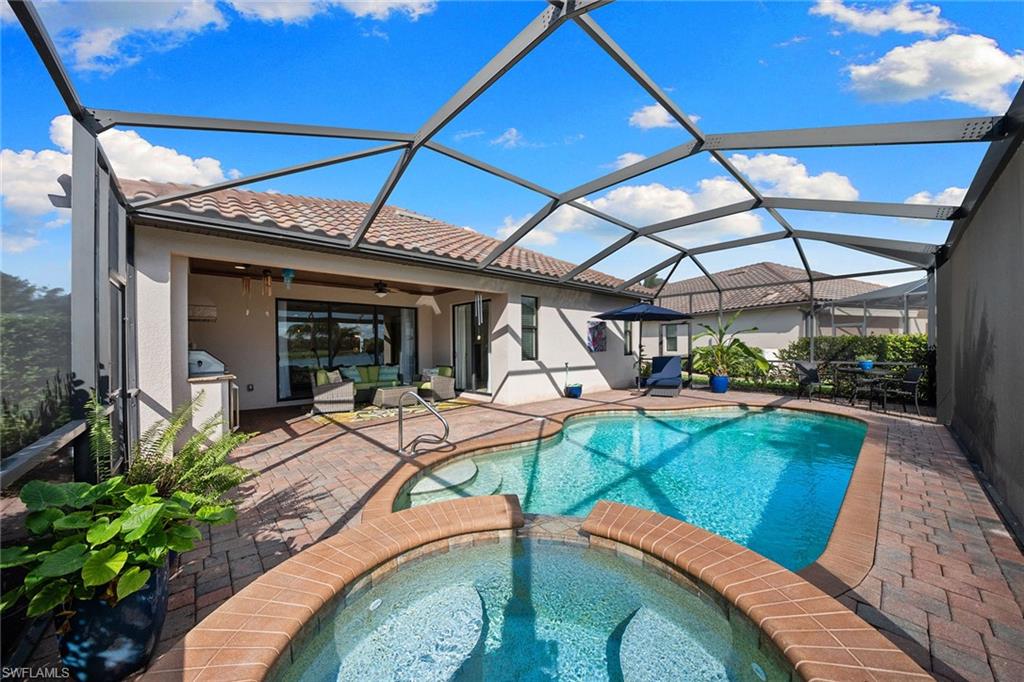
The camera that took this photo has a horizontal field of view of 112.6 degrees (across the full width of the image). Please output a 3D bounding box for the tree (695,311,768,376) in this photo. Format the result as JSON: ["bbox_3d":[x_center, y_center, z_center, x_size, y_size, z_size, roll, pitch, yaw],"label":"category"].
[{"bbox_3d":[5.980,0.100,9.400,1.800,1.770,1.650,0,1,33],"label":"tree"}]

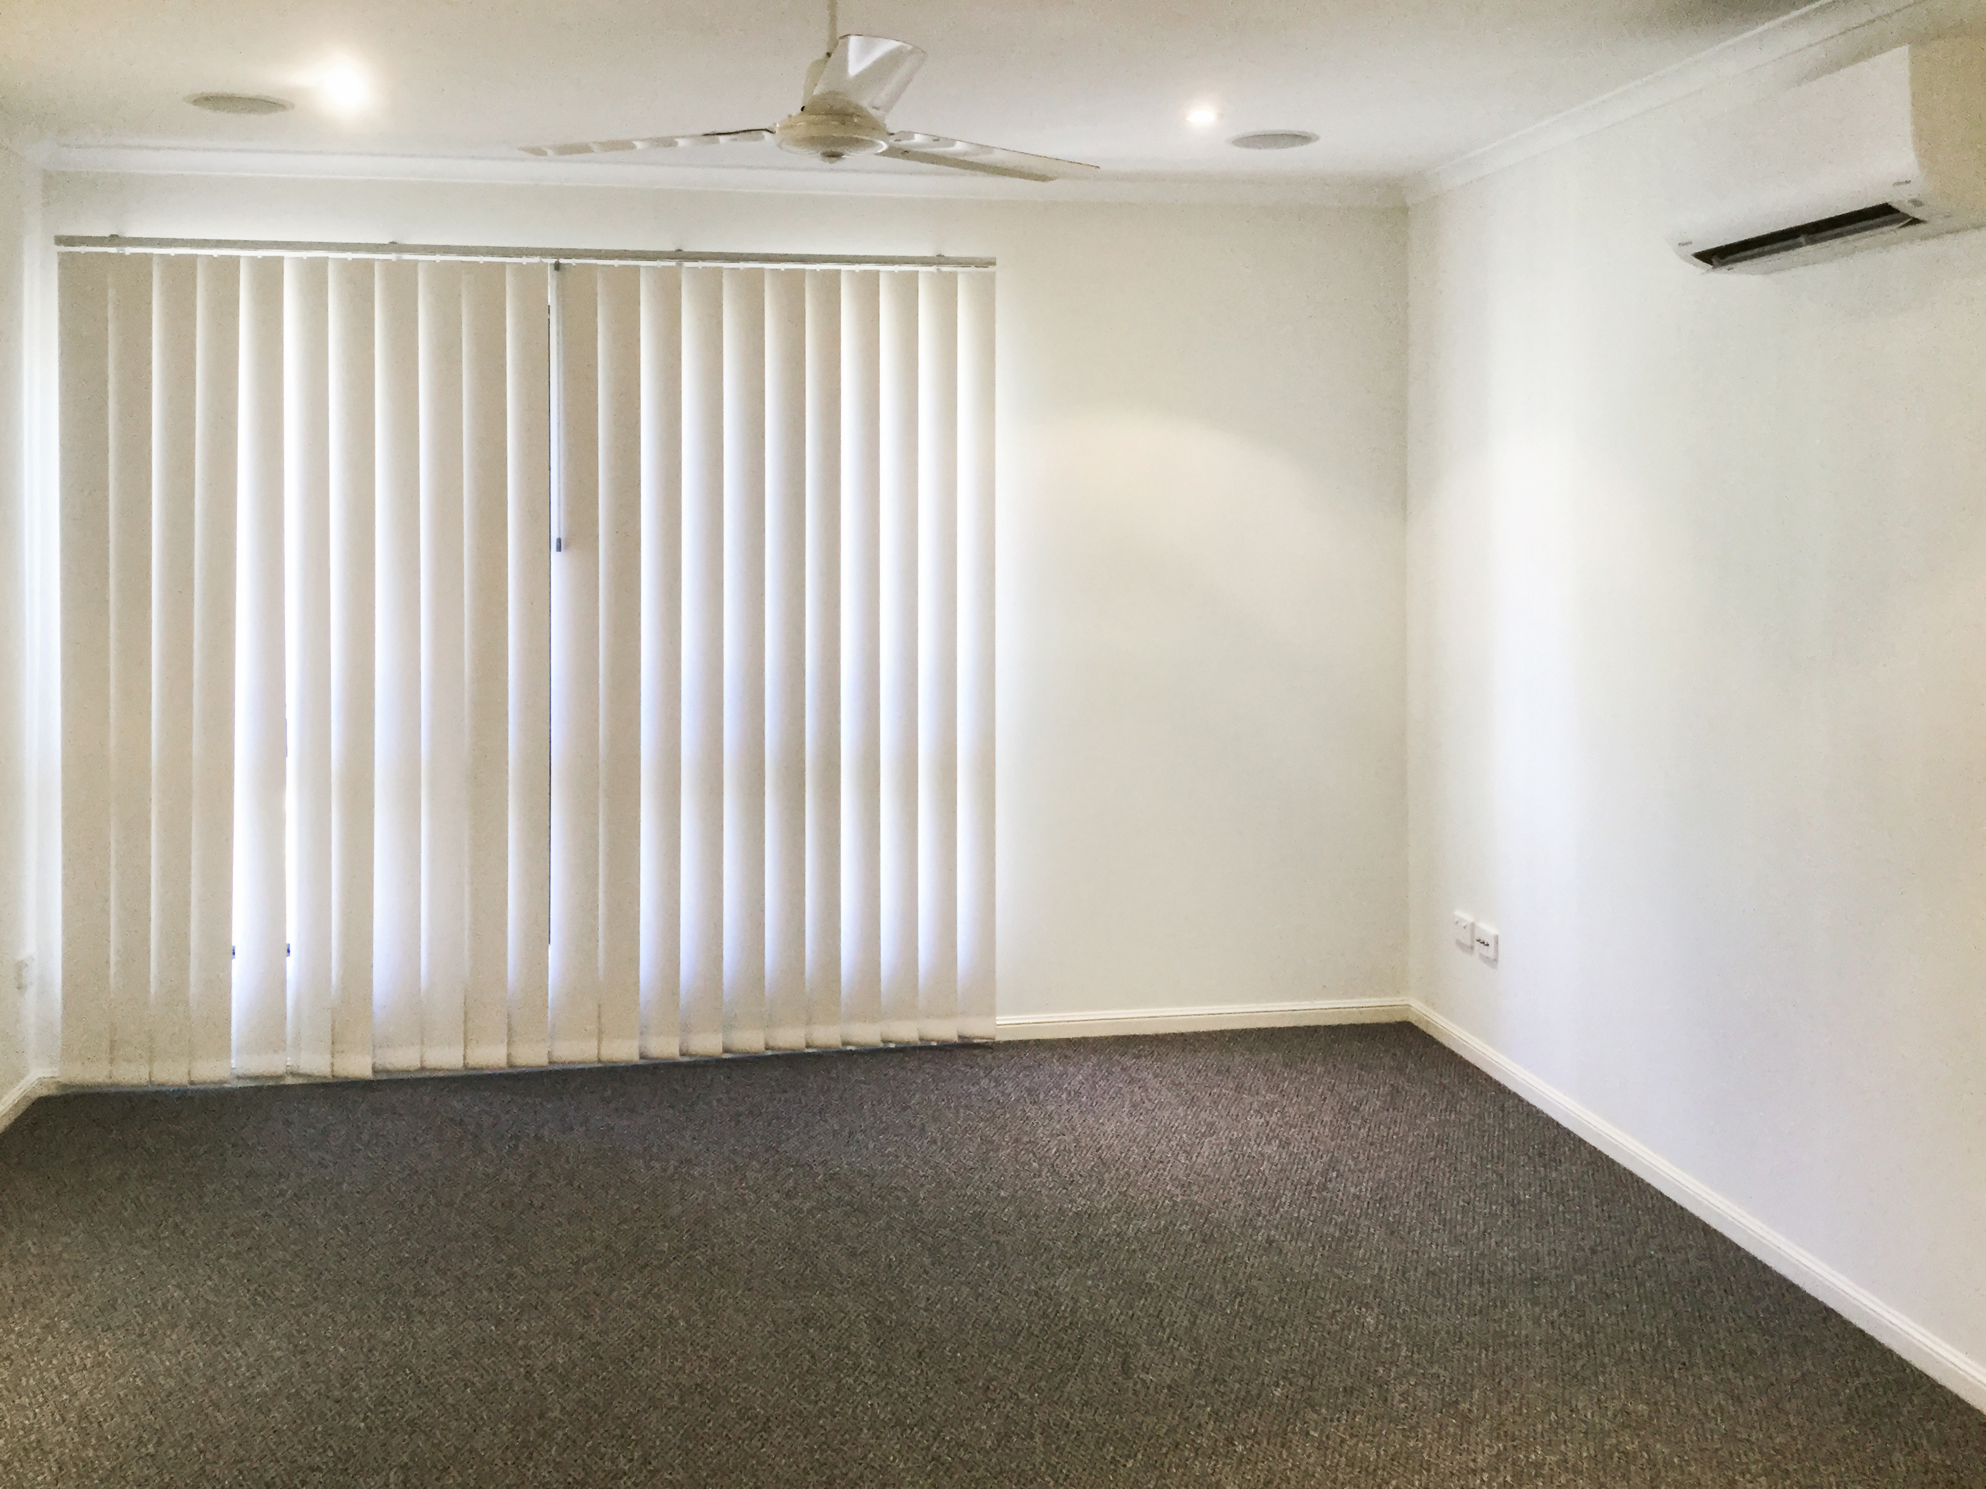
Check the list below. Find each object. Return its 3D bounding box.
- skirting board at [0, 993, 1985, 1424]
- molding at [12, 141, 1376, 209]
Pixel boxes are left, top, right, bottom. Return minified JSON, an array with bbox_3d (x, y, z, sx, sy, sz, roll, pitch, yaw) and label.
[{"bbox_3d":[-0.415,0.972,3.738,3.742,0.080,2.450,-2,7,-10],"label":"skirting board"},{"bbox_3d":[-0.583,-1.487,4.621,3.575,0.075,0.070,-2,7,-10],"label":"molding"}]

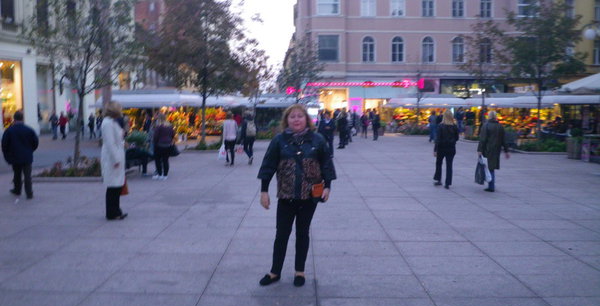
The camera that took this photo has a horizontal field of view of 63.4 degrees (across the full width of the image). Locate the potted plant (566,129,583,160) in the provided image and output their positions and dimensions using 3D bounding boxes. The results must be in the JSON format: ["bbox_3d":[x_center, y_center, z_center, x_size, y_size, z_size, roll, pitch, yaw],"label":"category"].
[{"bbox_3d":[9.618,-0.332,16.928,0.540,1.080,0.520,3,5,29],"label":"potted plant"}]

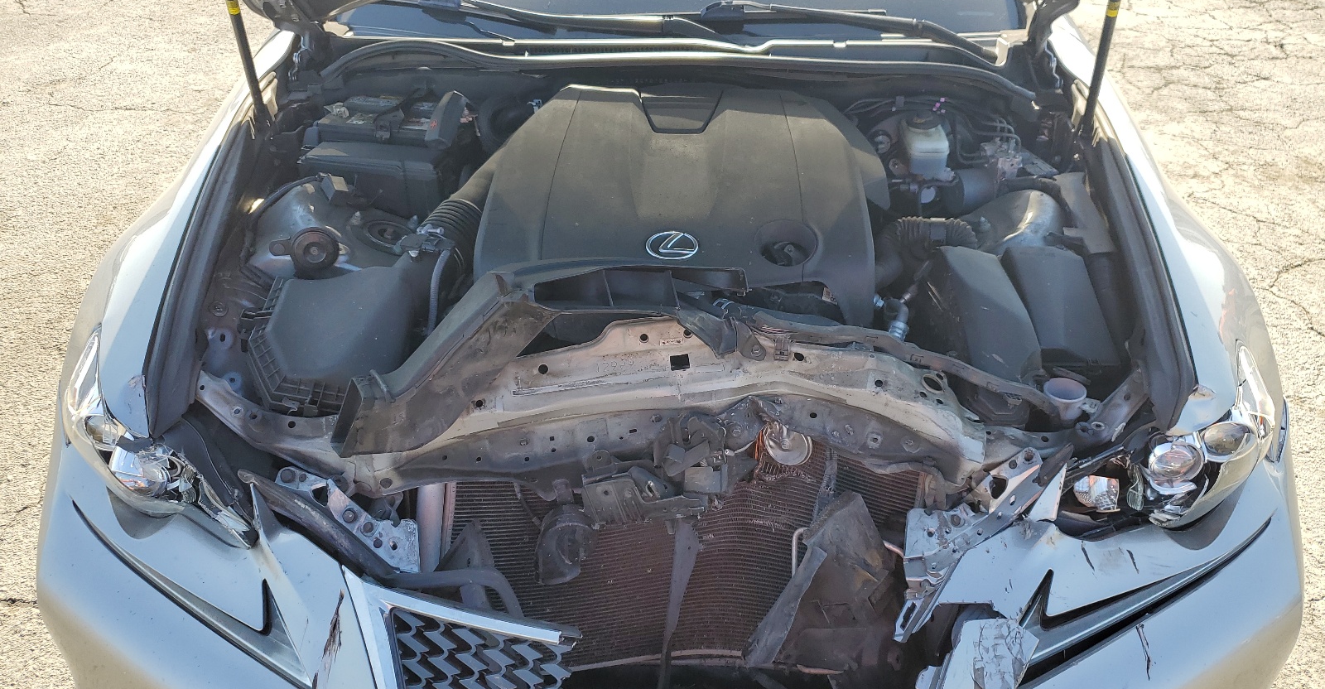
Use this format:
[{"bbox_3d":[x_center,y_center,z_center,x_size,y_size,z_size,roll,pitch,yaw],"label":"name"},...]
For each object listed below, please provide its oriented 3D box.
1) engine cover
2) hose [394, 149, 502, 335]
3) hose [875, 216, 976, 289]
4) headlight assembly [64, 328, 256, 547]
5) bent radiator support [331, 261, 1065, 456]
[{"bbox_3d":[0.025,-0.242,1.654,0.620,0.190,0.470,0,40,0],"label":"engine cover"},{"bbox_3d":[-0.340,-0.192,1.624,0.120,0.150,0.310,10,40,12],"label":"hose"},{"bbox_3d":[0.420,-0.150,1.594,0.160,0.100,0.120,0,40,0],"label":"hose"},{"bbox_3d":[-0.705,0.136,1.408,0.270,0.230,0.320,5,40,6],"label":"headlight assembly"},{"bbox_3d":[0.050,0.029,1.450,1.030,0.170,0.240,0,40,0],"label":"bent radiator support"}]

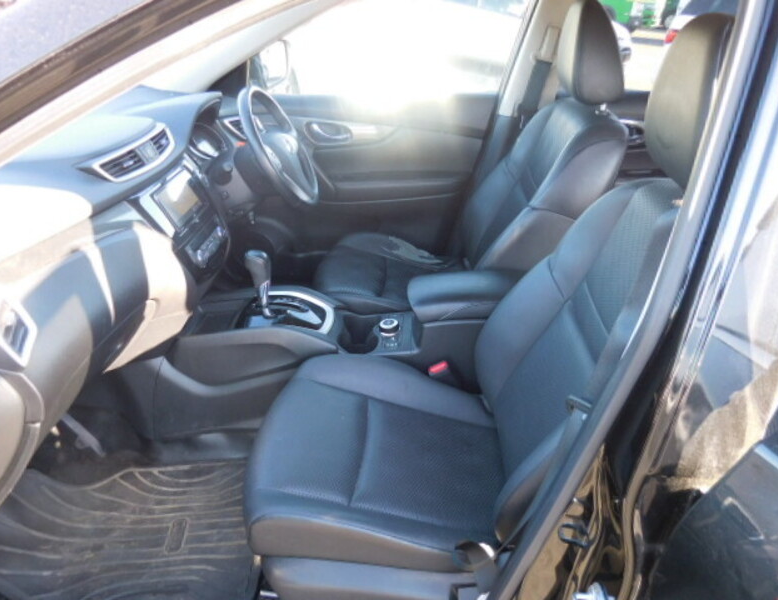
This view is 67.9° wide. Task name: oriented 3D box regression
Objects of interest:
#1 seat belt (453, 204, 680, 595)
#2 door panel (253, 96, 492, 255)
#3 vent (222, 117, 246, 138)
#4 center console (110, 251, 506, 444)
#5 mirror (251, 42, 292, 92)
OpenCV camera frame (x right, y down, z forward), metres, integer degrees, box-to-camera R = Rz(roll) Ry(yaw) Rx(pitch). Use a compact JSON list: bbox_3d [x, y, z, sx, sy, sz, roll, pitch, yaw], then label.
[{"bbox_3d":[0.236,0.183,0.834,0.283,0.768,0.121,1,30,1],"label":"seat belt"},{"bbox_3d":[-0.102,-0.398,2.071,0.939,0.646,0.121,1,30,1],"label":"door panel"},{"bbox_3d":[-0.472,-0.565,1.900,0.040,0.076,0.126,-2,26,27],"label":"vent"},{"bbox_3d":[-0.143,0.115,1.539,1.040,0.465,0.293,1,30,1],"label":"center console"},{"bbox_3d":[-0.446,-0.852,2.097,0.131,0.172,0.232,6,30,10],"label":"mirror"}]

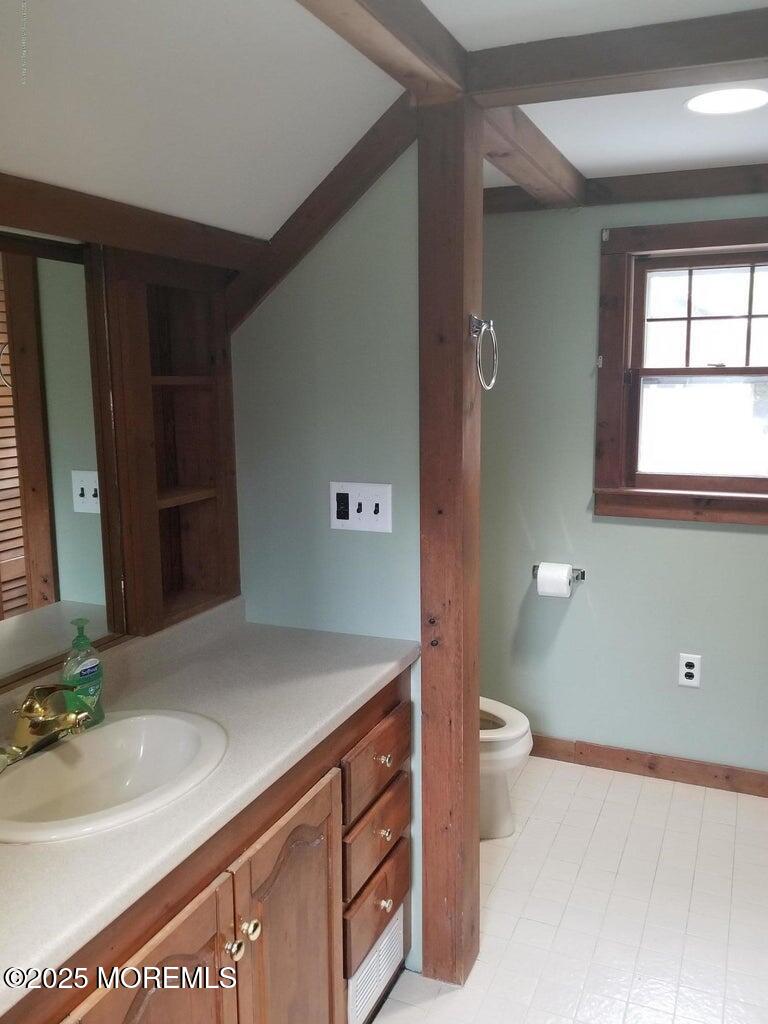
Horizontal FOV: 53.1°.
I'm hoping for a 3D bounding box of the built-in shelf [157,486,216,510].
[{"bbox_3d":[-0.499,-0.034,1.790,0.120,0.020,0.220,4,11,24],"label":"built-in shelf"}]

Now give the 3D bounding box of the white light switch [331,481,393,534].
[{"bbox_3d":[-0.052,-0.010,1.782,0.161,0.113,0.016,4,11,24],"label":"white light switch"}]

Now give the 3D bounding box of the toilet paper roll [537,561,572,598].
[{"bbox_3d":[0.629,0.251,2.818,0.105,0.120,0.120,4,11,24],"label":"toilet paper roll"}]

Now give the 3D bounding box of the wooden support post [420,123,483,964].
[{"bbox_3d":[0.159,0.156,1.790,0.106,2.030,0.122,4,11,24],"label":"wooden support post"}]

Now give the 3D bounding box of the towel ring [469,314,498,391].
[{"bbox_3d":[0.218,-0.342,1.658,0.052,0.160,0.152,4,11,24],"label":"towel ring"}]

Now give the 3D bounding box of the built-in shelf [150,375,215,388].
[{"bbox_3d":[-0.500,-0.298,1.748,0.120,0.020,0.220,4,11,24],"label":"built-in shelf"}]

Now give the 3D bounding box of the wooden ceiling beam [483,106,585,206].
[{"bbox_3d":[0.391,-0.975,2.086,0.108,0.090,0.980,4,11,24],"label":"wooden ceiling beam"}]

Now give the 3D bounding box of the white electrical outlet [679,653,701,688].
[{"bbox_3d":[1.091,0.567,2.741,0.070,0.115,0.010,4,11,24],"label":"white electrical outlet"}]

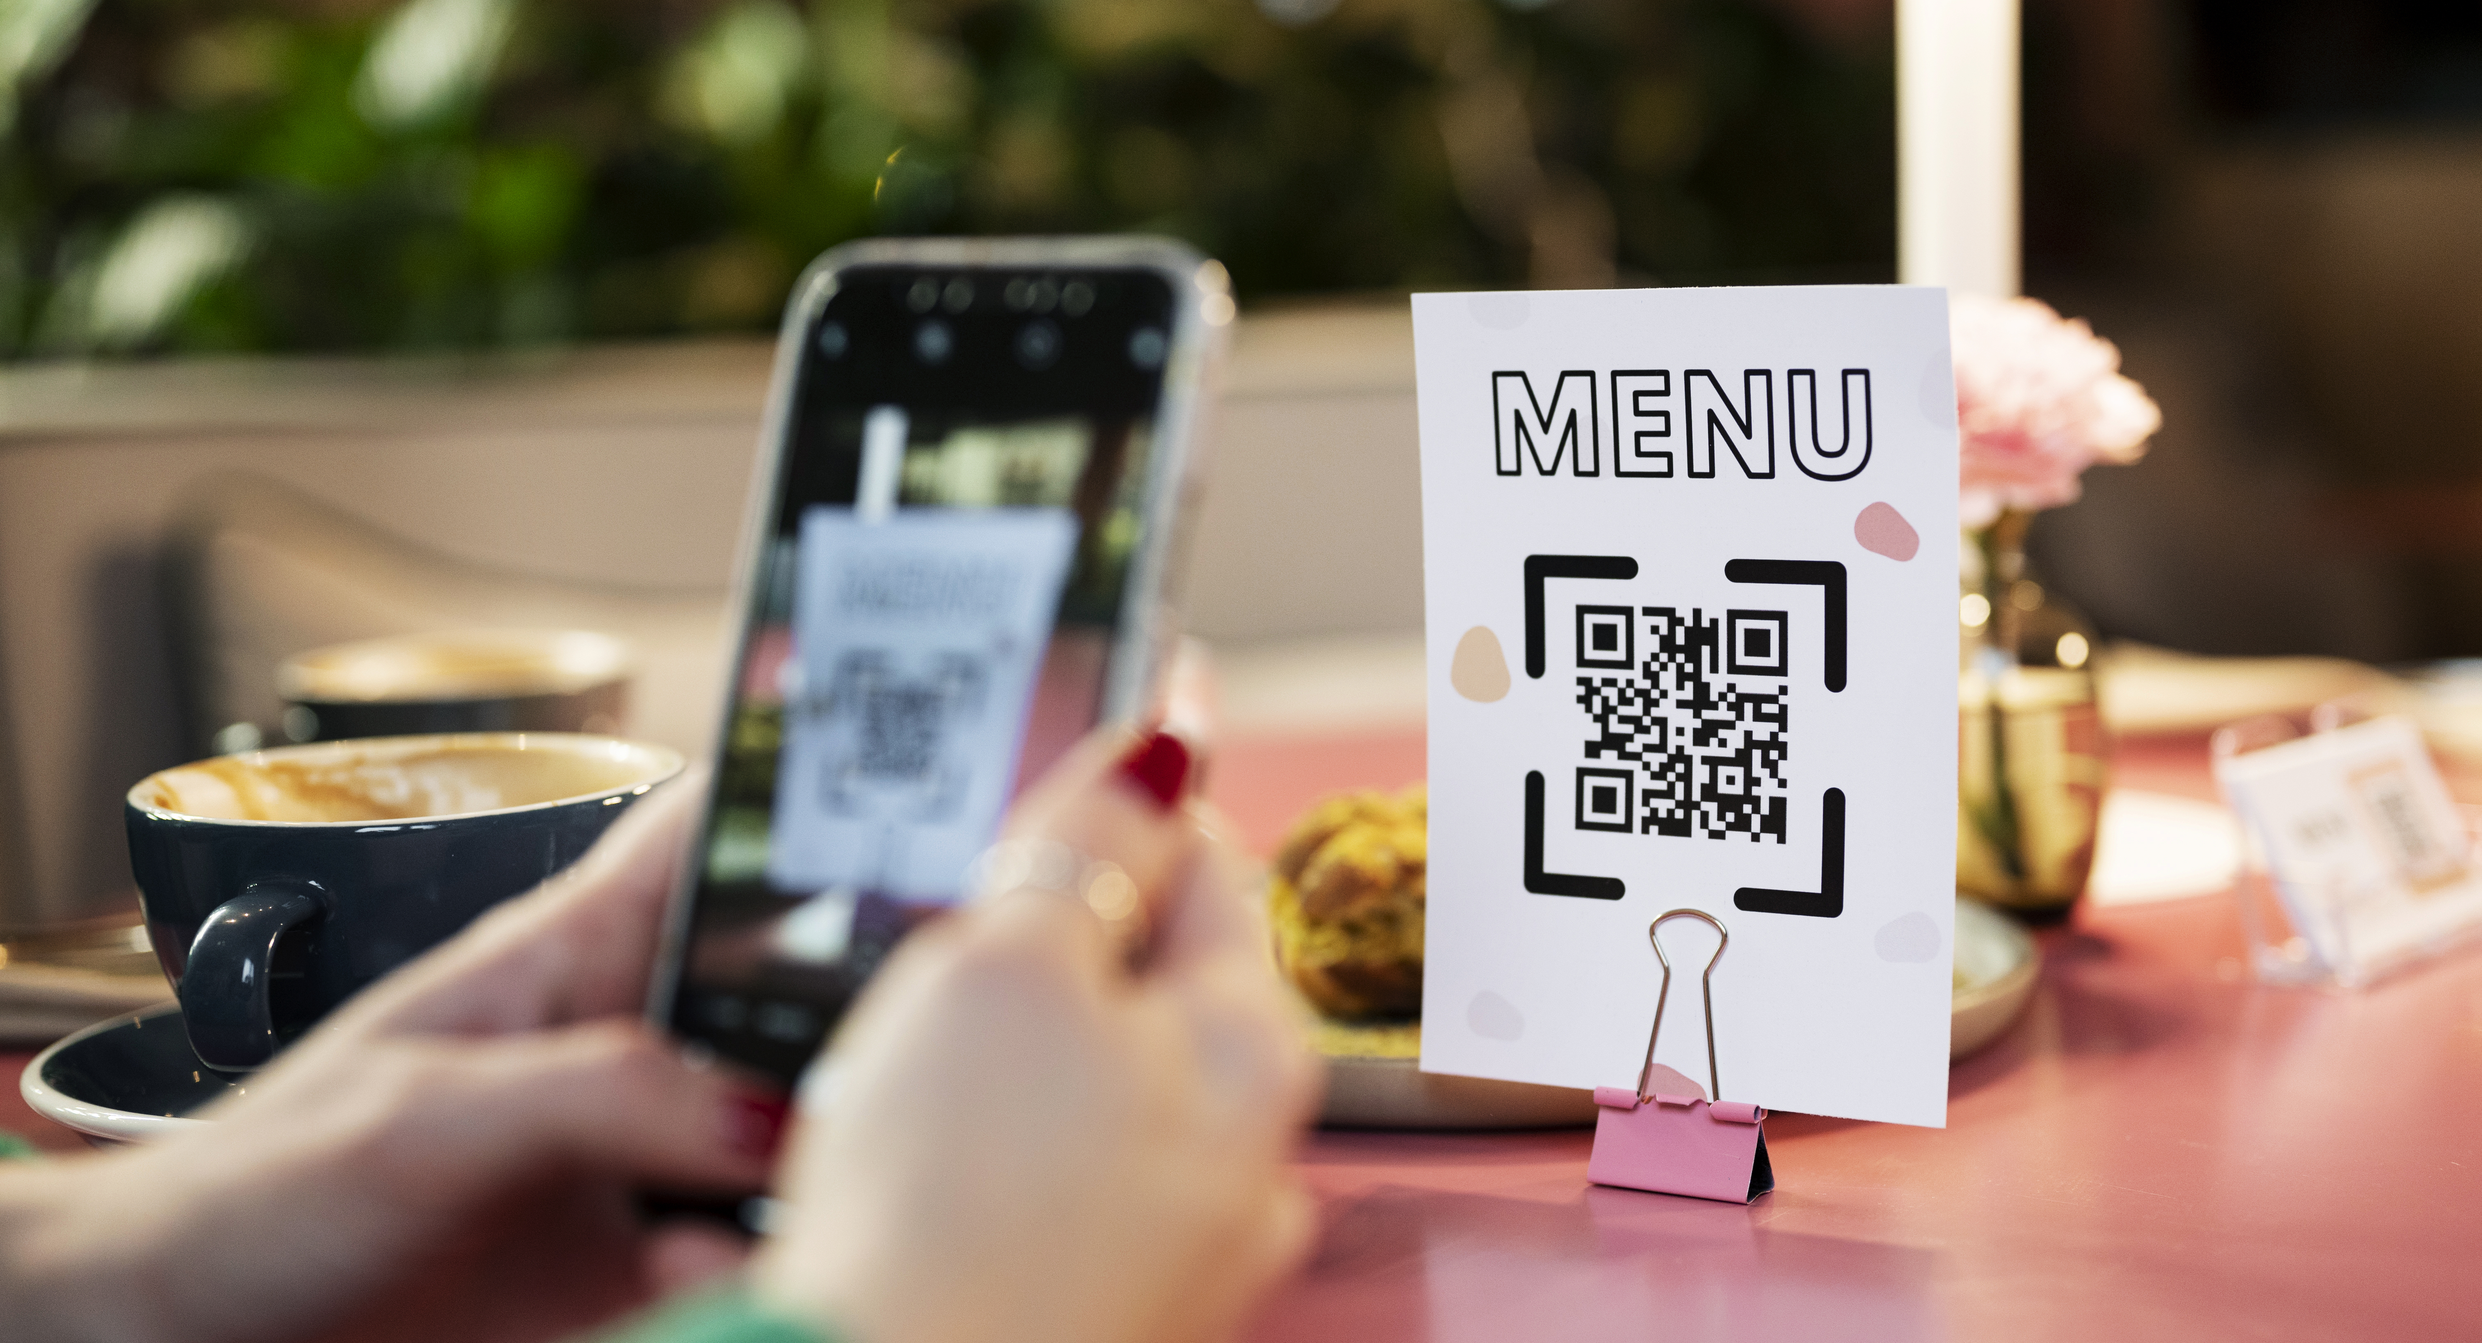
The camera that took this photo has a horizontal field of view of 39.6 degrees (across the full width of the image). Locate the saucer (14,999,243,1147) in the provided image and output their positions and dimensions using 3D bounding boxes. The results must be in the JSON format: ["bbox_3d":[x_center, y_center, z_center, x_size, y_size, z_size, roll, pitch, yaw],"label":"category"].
[{"bbox_3d":[-0.160,0.086,0.681,0.154,0.021,0.154,-2,8,0],"label":"saucer"}]

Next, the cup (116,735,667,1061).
[{"bbox_3d":[-0.162,0.056,0.663,0.106,0.068,0.134,-1,8,5],"label":"cup"}]

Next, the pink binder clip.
[{"bbox_3d":[0.081,0.069,0.635,0.033,0.052,0.014,3,9,31],"label":"pink binder clip"}]

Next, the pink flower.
[{"bbox_3d":[0.186,-0.063,0.834,0.076,0.060,0.074,-2,8,0],"label":"pink flower"}]

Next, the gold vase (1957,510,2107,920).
[{"bbox_3d":[0.182,0.011,0.845,0.062,0.100,0.062,-2,8,0],"label":"gold vase"}]

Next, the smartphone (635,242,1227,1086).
[{"bbox_3d":[-0.047,0.011,0.508,0.076,0.152,0.011,4,-11,32],"label":"smartphone"}]

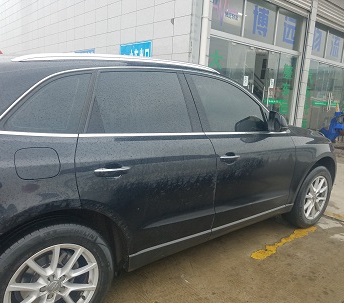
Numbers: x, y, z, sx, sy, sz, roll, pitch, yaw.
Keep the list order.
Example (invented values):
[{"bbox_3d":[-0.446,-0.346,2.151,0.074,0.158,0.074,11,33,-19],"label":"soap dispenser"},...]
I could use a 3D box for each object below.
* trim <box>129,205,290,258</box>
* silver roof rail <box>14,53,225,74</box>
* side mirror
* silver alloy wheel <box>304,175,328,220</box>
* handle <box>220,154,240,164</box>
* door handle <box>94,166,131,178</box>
[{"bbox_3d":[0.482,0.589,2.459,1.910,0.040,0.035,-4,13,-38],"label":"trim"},{"bbox_3d":[-0.221,-0.592,2.068,1.600,0.107,0.075,-7,15,-38],"label":"silver roof rail"},{"bbox_3d":[0.877,-0.255,2.539,0.175,0.168,0.215,-6,14,-38],"label":"side mirror"},{"bbox_3d":[1.530,0.489,3.397,0.490,0.490,0.190,-5,14,-37],"label":"silver alloy wheel"},{"bbox_3d":[0.435,0.049,2.265,0.219,0.043,0.053,-6,14,-38],"label":"handle"},{"bbox_3d":[-0.324,0.116,1.667,0.219,0.045,0.053,-6,14,-38],"label":"door handle"}]

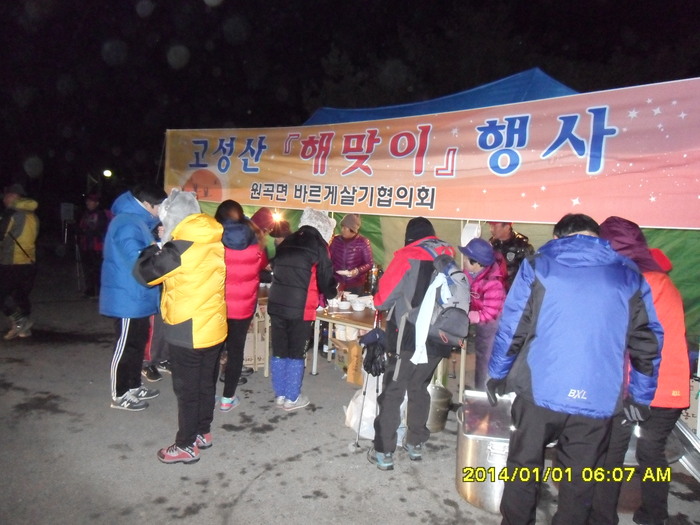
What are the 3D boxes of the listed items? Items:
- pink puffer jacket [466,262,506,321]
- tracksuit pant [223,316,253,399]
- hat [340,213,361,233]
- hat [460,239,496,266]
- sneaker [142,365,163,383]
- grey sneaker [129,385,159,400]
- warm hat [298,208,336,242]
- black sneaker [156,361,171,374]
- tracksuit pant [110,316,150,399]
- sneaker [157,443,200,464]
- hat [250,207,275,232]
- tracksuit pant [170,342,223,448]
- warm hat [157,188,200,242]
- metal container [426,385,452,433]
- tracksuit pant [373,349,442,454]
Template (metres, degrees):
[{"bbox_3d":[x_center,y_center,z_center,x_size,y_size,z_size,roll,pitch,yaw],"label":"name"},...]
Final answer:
[{"bbox_3d":[1.062,0.224,3.750,0.360,0.520,0.450,1,8,-5],"label":"pink puffer jacket"},{"bbox_3d":[-0.895,0.611,3.810,0.340,0.840,0.230,4,6,14],"label":"tracksuit pant"},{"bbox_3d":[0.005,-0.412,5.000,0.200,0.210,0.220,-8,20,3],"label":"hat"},{"bbox_3d":[0.890,-0.057,3.400,0.260,0.150,0.240,28,2,-8],"label":"hat"},{"bbox_3d":[-1.755,0.952,4.292,0.100,0.110,0.275,-1,7,-35],"label":"sneaker"},{"bbox_3d":[-1.655,1.027,3.870,0.285,0.120,0.105,1,6,-12],"label":"grey sneaker"},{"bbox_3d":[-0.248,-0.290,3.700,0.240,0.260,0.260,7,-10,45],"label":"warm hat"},{"bbox_3d":[-1.793,0.956,4.580,0.280,0.115,0.105,6,7,36],"label":"black sneaker"},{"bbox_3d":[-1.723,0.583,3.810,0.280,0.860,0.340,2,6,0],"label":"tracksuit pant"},{"bbox_3d":[-1.048,1.169,2.985,0.280,0.120,0.110,3,8,5],"label":"sneaker"},{"bbox_3d":[-0.838,-0.402,4.650,0.220,0.240,0.240,-1,7,0],"label":"hat"},{"bbox_3d":[-0.939,0.667,2.970,0.290,0.900,0.360,3,8,25],"label":"tracksuit pant"},{"bbox_3d":[-1.005,-0.277,2.860,0.250,0.310,0.220,3,8,10],"label":"warm hat"},{"bbox_3d":[0.564,1.025,3.360,0.270,0.250,0.270,1,7,10],"label":"metal container"},{"bbox_3d":[0.361,0.740,3.050,0.400,0.850,0.320,-1,6,-30],"label":"tracksuit pant"}]

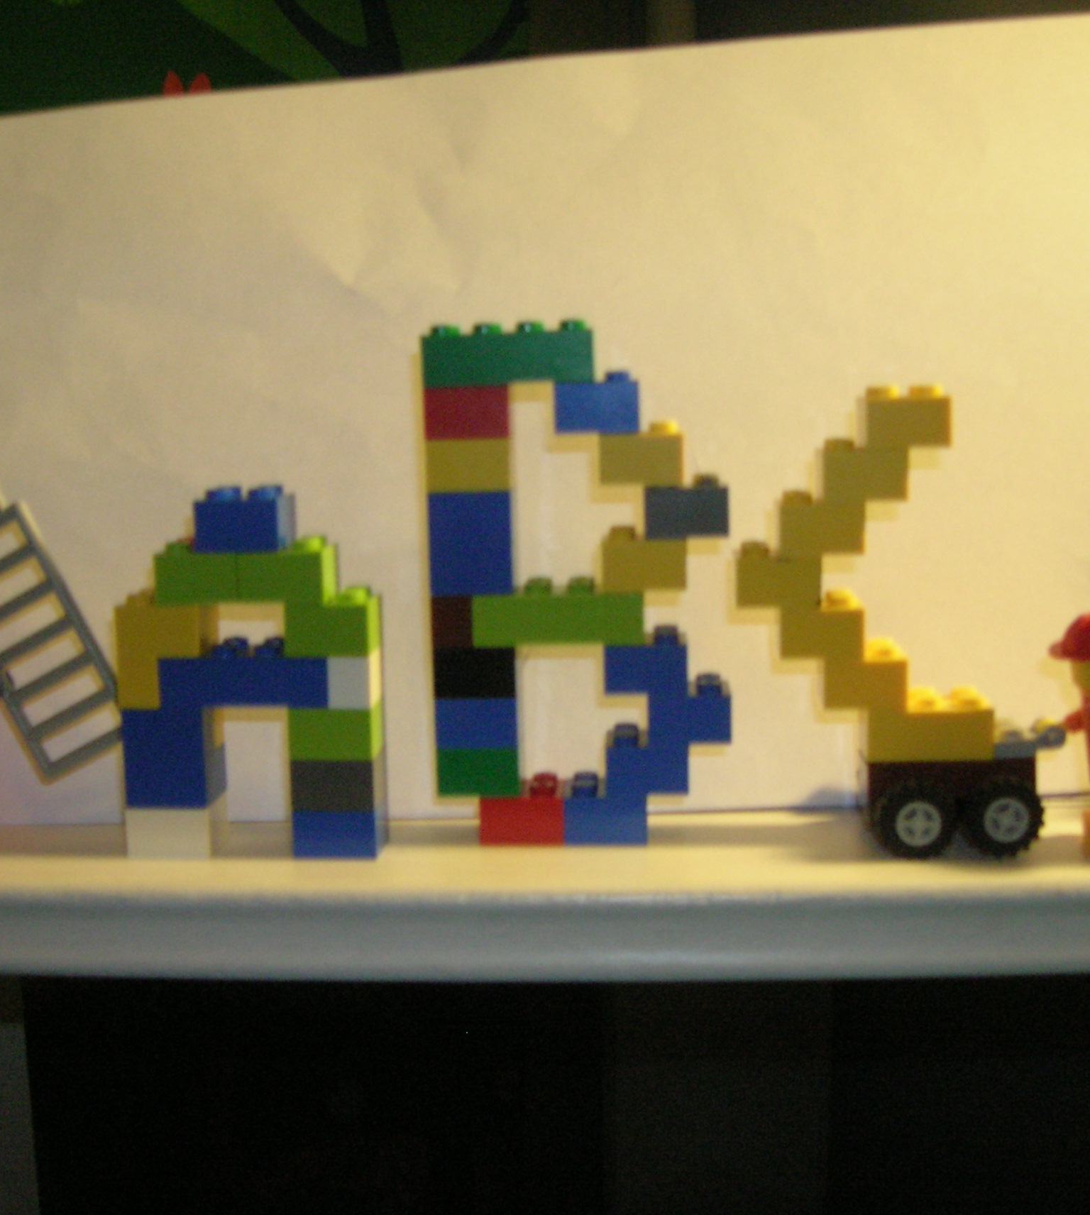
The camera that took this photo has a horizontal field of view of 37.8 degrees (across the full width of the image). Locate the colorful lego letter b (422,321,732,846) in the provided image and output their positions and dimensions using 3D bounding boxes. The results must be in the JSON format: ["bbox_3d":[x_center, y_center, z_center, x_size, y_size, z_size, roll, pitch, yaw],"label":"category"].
[{"bbox_3d":[0.007,-0.004,0.304,0.056,0.098,0.016,-1,6,5],"label":"colorful lego letter b"}]

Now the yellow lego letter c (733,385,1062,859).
[{"bbox_3d":[0.066,0.001,0.301,0.061,0.085,0.032,-1,6,3],"label":"yellow lego letter c"}]

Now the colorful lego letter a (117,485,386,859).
[{"bbox_3d":[-0.056,0.012,0.305,0.048,0.069,0.016,-1,6,4],"label":"colorful lego letter a"}]

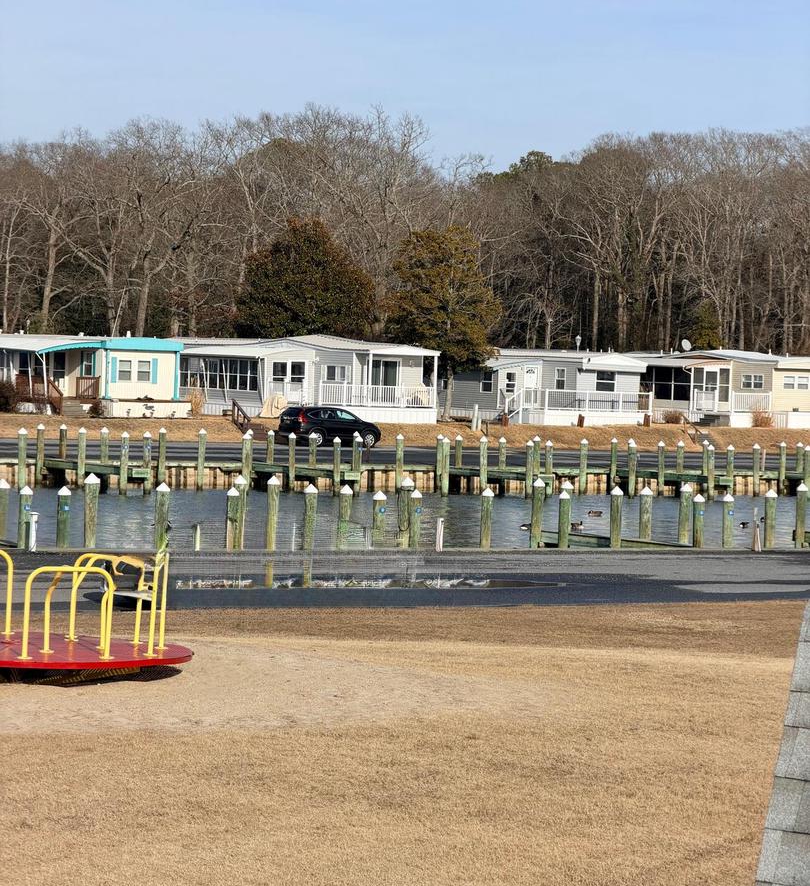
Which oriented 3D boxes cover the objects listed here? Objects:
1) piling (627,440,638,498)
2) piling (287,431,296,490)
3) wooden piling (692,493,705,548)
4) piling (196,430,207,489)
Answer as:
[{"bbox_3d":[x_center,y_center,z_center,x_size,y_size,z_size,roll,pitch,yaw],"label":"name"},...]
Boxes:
[{"bbox_3d":[8.323,0.951,114.527,0.280,2.050,0.280,2,2,0],"label":"piling"},{"bbox_3d":[-3.790,0.636,104.570,0.260,1.950,0.260,2,1,0],"label":"piling"},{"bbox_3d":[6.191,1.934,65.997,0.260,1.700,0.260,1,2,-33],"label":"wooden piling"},{"bbox_3d":[-6.619,0.552,101.546,0.244,2.051,0.244,2,1,0],"label":"piling"}]

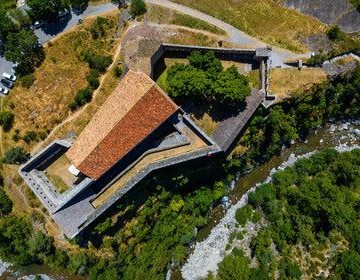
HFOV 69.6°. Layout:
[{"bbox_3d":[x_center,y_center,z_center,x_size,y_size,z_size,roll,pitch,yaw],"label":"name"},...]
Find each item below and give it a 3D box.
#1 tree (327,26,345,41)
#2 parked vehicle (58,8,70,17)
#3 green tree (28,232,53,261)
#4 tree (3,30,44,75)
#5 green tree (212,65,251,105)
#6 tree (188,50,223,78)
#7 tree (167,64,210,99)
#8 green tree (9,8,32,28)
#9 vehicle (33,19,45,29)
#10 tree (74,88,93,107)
[{"bbox_3d":[48.740,-33.170,81.020,5.230,3.950,4.140,0,90,0],"label":"tree"},{"bbox_3d":[-37.600,-41.430,84.200,4.200,1.550,1.800,-22,90,0],"label":"parked vehicle"},{"bbox_3d":[-46.550,35.200,87.340,7.570,9.330,9.490,0,90,0],"label":"green tree"},{"bbox_3d":[-47.470,-26.540,79.650,10.850,10.690,13.010,0,90,0],"label":"tree"},{"bbox_3d":[15.360,-16.550,78.400,11.810,11.200,11.780,0,90,0],"label":"green tree"},{"bbox_3d":[7.690,-22.760,79.080,10.840,9.840,8.100,0,90,0],"label":"tree"},{"bbox_3d":[2.550,-17.520,78.670,12.600,10.660,10.000,0,90,0],"label":"tree"},{"bbox_3d":[-50.150,-38.210,82.000,6.170,5.990,5.820,0,90,0],"label":"green tree"},{"bbox_3d":[-45.660,-37.660,84.200,4.200,1.550,1.800,-21,90,0],"label":"vehicle"},{"bbox_3d":[-29.960,-13.200,80.820,6.060,4.350,5.560,0,90,0],"label":"tree"}]

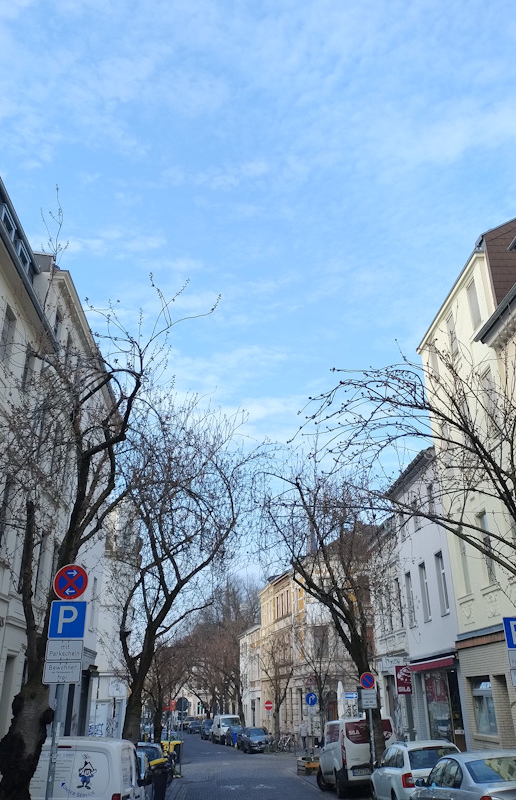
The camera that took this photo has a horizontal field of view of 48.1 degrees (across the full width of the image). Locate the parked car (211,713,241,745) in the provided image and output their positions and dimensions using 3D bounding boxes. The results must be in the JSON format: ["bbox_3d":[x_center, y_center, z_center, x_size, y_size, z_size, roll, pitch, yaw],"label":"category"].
[{"bbox_3d":[-3.212,33.075,58.000,2.080,2.400,5.400,4,-26,-9],"label":"parked car"}]

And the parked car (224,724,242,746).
[{"bbox_3d":[-2.163,29.631,51.000,1.760,1.500,4.100,4,-26,-9],"label":"parked car"}]

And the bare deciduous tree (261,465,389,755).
[{"bbox_3d":[2.200,7.411,18.889,4.300,9.600,4.400,2,-26,-5],"label":"bare deciduous tree"}]

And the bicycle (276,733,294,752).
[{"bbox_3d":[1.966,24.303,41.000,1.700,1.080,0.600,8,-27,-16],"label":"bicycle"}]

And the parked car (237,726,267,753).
[{"bbox_3d":[-0.489,25.575,43.500,1.820,1.530,4.300,4,-26,-9],"label":"parked car"}]

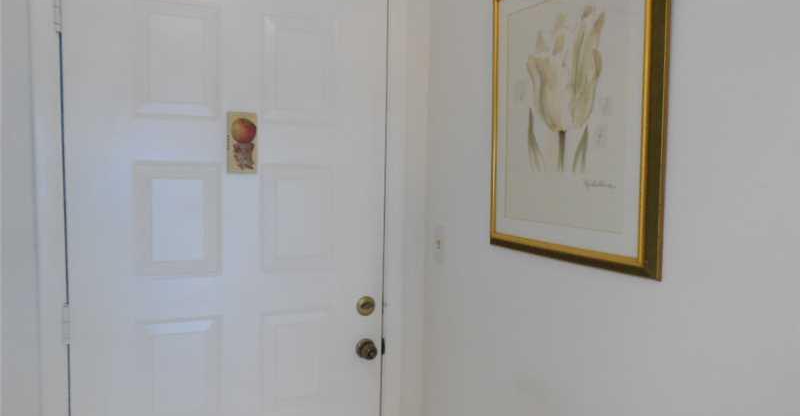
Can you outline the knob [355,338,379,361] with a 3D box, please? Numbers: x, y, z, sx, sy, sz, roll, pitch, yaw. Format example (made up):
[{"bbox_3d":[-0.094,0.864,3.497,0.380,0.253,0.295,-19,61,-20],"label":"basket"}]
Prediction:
[{"bbox_3d":[-0.102,0.460,1.938,0.063,0.063,0.060,-1,5,-24],"label":"knob"}]

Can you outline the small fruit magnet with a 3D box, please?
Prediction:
[{"bbox_3d":[-0.458,-0.188,1.754,0.087,0.174,0.007,-1,5,-24],"label":"small fruit magnet"}]

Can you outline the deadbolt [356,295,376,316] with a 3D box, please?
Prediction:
[{"bbox_3d":[-0.107,0.319,1.941,0.063,0.063,0.030,-1,5,-24],"label":"deadbolt"}]

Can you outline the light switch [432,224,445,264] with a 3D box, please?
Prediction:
[{"bbox_3d":[0.121,0.120,1.938,0.012,0.118,0.073,-1,5,-24],"label":"light switch"}]

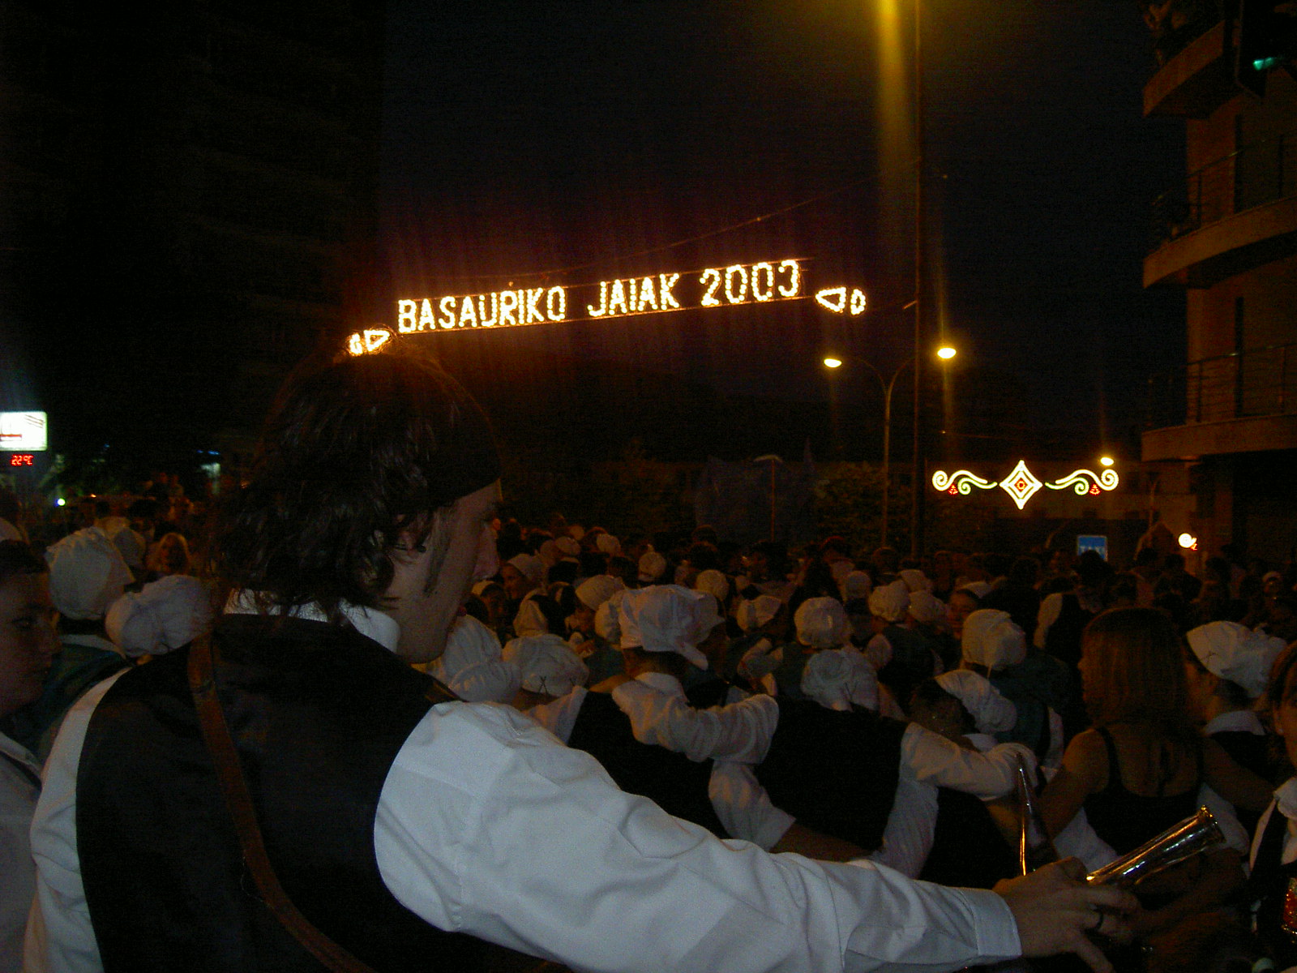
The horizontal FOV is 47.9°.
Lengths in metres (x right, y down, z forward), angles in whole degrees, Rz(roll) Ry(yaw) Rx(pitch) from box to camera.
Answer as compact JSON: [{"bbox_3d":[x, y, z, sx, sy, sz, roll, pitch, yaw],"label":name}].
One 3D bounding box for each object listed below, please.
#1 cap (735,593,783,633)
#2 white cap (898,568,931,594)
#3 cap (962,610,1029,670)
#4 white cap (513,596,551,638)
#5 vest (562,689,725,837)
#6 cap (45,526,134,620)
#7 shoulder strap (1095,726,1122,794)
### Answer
[{"bbox_3d":[0.559,0.641,7.400,0.250,0.205,0.260,0,-2,37],"label":"cap"},{"bbox_3d":[1.777,0.649,9.800,0.250,0.210,0.260,1,-2,6],"label":"white cap"},{"bbox_3d":[1.373,0.607,5.800,0.255,0.235,0.265,1,-2,-14],"label":"cap"},{"bbox_3d":[-0.633,0.712,7.900,0.200,0.220,0.220,1,-2,-3],"label":"white cap"},{"bbox_3d":[-0.007,0.844,4.250,0.450,0.560,0.270,1,-2,3],"label":"vest"},{"bbox_3d":[-1.415,0.221,3.700,0.220,0.225,0.230,1,-2,0],"label":"cap"},{"bbox_3d":[0.898,0.535,2.850,0.050,0.135,0.070,1,-2,6],"label":"shoulder strap"}]

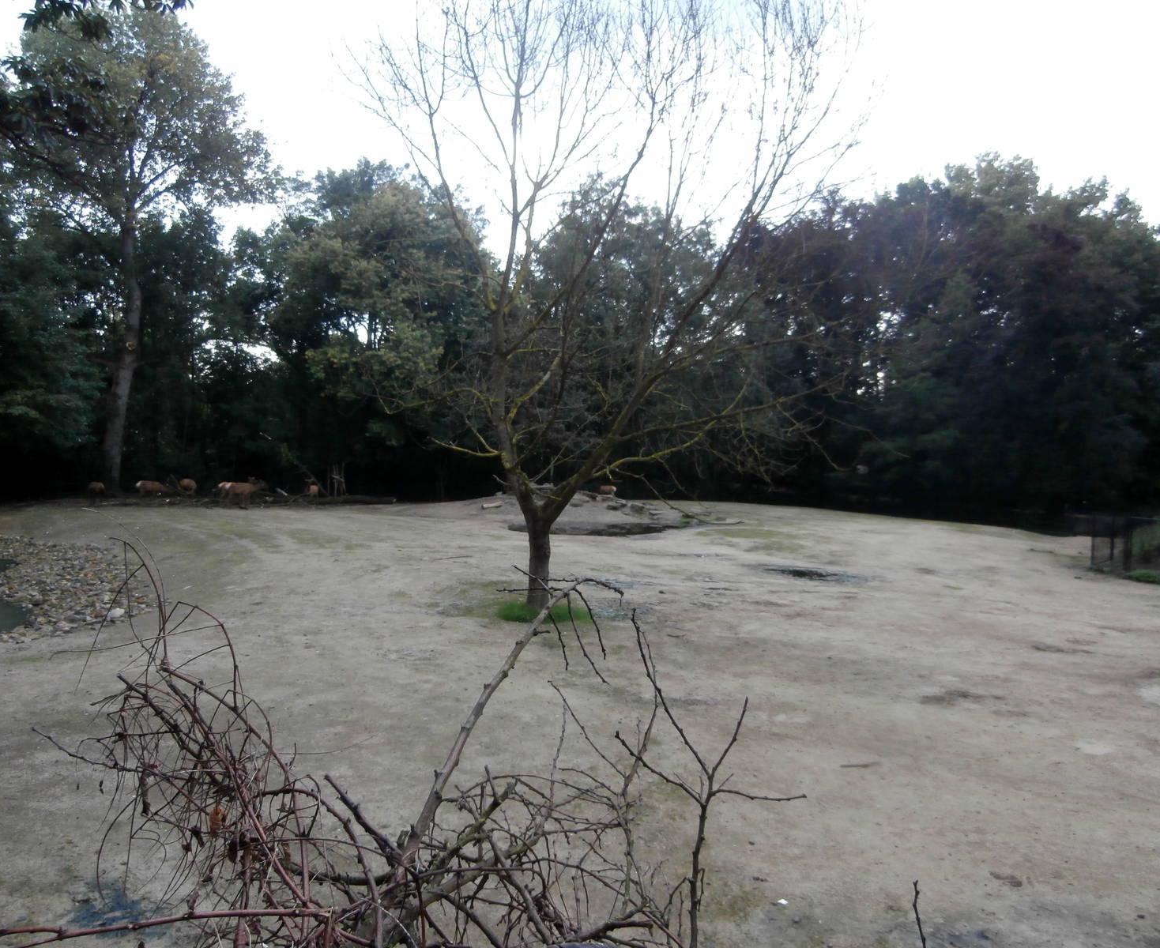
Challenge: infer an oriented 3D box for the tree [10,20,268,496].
[{"bbox_3d":[-22.715,-11.611,45.000,13.400,24.500,13.000,1,1,-27],"label":"tree"}]

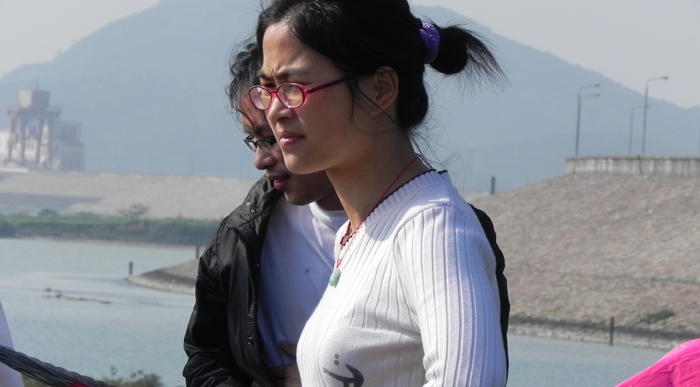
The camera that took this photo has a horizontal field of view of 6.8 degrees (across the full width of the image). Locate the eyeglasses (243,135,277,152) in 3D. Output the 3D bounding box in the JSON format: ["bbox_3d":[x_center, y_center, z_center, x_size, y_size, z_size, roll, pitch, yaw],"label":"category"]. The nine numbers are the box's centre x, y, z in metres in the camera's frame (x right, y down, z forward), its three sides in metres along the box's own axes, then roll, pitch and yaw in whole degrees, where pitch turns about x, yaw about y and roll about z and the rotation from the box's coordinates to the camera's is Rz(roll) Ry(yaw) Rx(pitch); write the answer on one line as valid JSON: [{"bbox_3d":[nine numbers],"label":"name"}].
[{"bbox_3d":[-0.054,-0.094,7.739,0.142,0.035,0.137,-36,11,-13],"label":"eyeglasses"}]

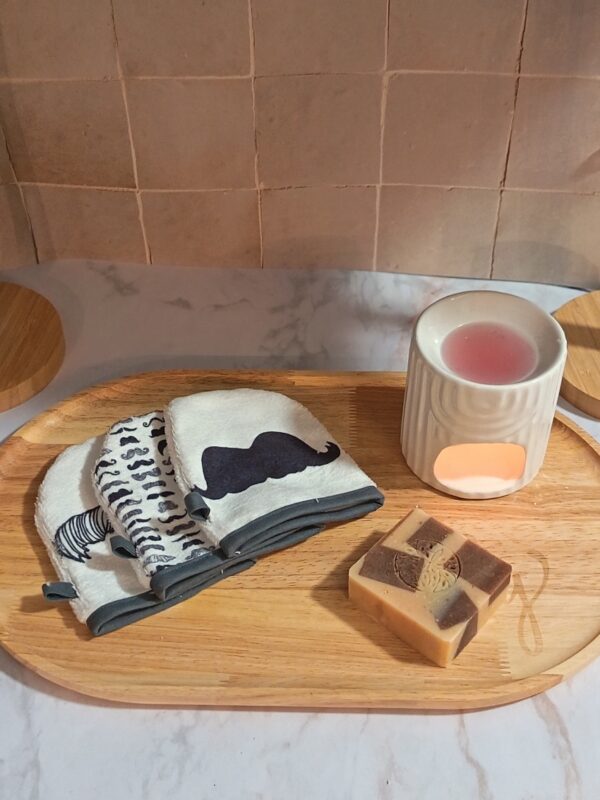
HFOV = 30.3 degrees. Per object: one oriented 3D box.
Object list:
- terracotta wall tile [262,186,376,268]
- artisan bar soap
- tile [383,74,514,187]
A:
[{"bbox_3d":[0.016,-0.137,0.875,0.091,0.078,0.010,1,45,2],"label":"terracotta wall tile"},{"bbox_3d":[0.076,0.108,0.649,0.070,0.026,0.062,31,53,28],"label":"artisan bar soap"},{"bbox_3d":[0.107,-0.197,0.812,0.091,0.091,0.010,1,45,2],"label":"tile"}]

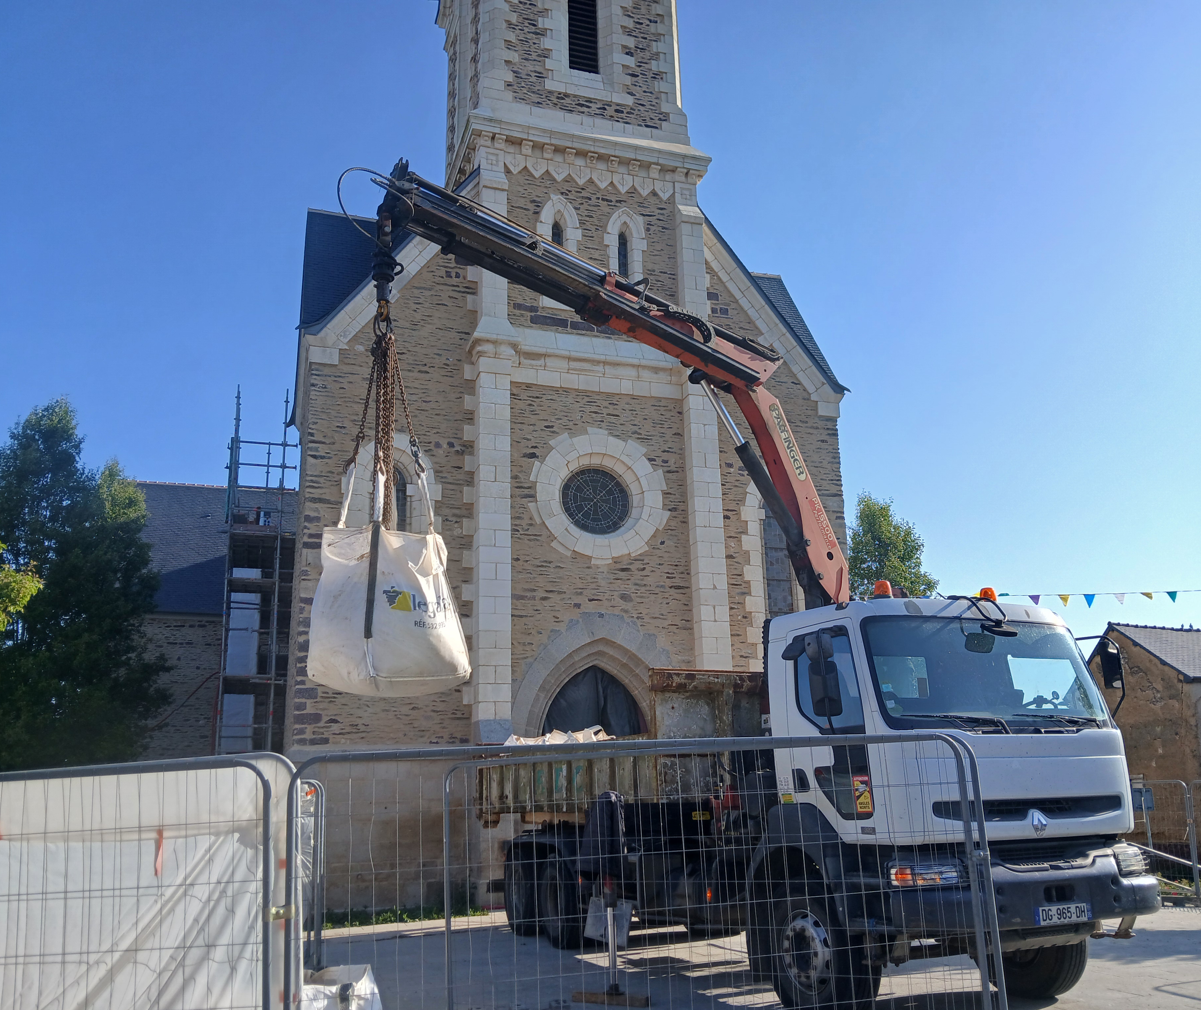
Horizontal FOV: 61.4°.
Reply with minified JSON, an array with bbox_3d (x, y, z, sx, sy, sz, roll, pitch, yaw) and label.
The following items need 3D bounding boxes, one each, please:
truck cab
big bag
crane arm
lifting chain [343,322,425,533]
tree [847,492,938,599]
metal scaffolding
[{"bbox_3d":[2.756,2.335,7.915,2.520,3.120,2.120,6,-17,-25],"label":"truck cab"},{"bbox_3d":[-1.556,0.522,7.458,0.950,1.720,0.950,12,-20,-42],"label":"big bag"},{"bbox_3d":[0.306,-0.905,9.039,4.890,3.470,0.450,8,-18,-30],"label":"crane arm"},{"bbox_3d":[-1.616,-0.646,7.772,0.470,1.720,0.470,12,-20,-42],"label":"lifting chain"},{"bbox_3d":[7.150,3.882,24.862,3.600,8.740,3.600,-1,-15,0],"label":"tree"},{"bbox_3d":[-7.761,2.832,22.542,1.300,10.280,3.300,4,-16,-19],"label":"metal scaffolding"}]

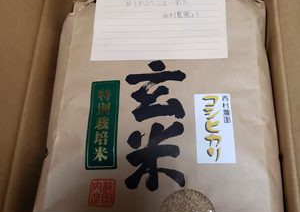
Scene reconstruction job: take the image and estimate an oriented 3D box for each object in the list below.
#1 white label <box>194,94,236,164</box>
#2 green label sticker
[{"bbox_3d":[0.076,0.025,0.354,0.043,0.003,0.085,-1,70,3],"label":"white label"},{"bbox_3d":[-0.056,0.020,0.364,0.036,0.003,0.113,-2,69,4],"label":"green label sticker"}]

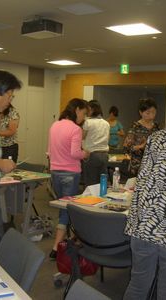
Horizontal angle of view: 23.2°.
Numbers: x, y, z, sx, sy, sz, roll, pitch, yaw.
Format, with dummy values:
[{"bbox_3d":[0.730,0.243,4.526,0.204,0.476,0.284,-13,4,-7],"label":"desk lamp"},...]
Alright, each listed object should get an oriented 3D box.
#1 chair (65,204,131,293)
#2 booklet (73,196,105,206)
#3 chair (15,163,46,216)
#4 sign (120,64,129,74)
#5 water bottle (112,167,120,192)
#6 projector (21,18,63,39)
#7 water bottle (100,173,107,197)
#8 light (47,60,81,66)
[{"bbox_3d":[0.173,0.781,2.886,0.520,0.790,0.550,5,5,24],"label":"chair"},{"bbox_3d":[0.053,0.402,3.170,0.190,0.012,0.245,5,5,29],"label":"booklet"},{"bbox_3d":[-0.795,0.568,4.819,0.520,0.790,0.550,7,6,38],"label":"chair"},{"bbox_3d":[0.972,-1.876,9.400,0.215,0.215,0.050,7,6,38],"label":"sign"},{"bbox_3d":[0.313,0.269,3.735,0.066,0.218,0.066,6,5,39],"label":"water bottle"},{"bbox_3d":[-0.538,-1.595,5.349,0.450,0.150,0.320,6,5,39],"label":"projector"},{"bbox_3d":[0.185,0.315,3.590,0.068,0.205,0.068,3,5,0],"label":"water bottle"},{"bbox_3d":[-0.469,-2.186,10.150,0.600,0.050,0.600,7,6,38],"label":"light"}]

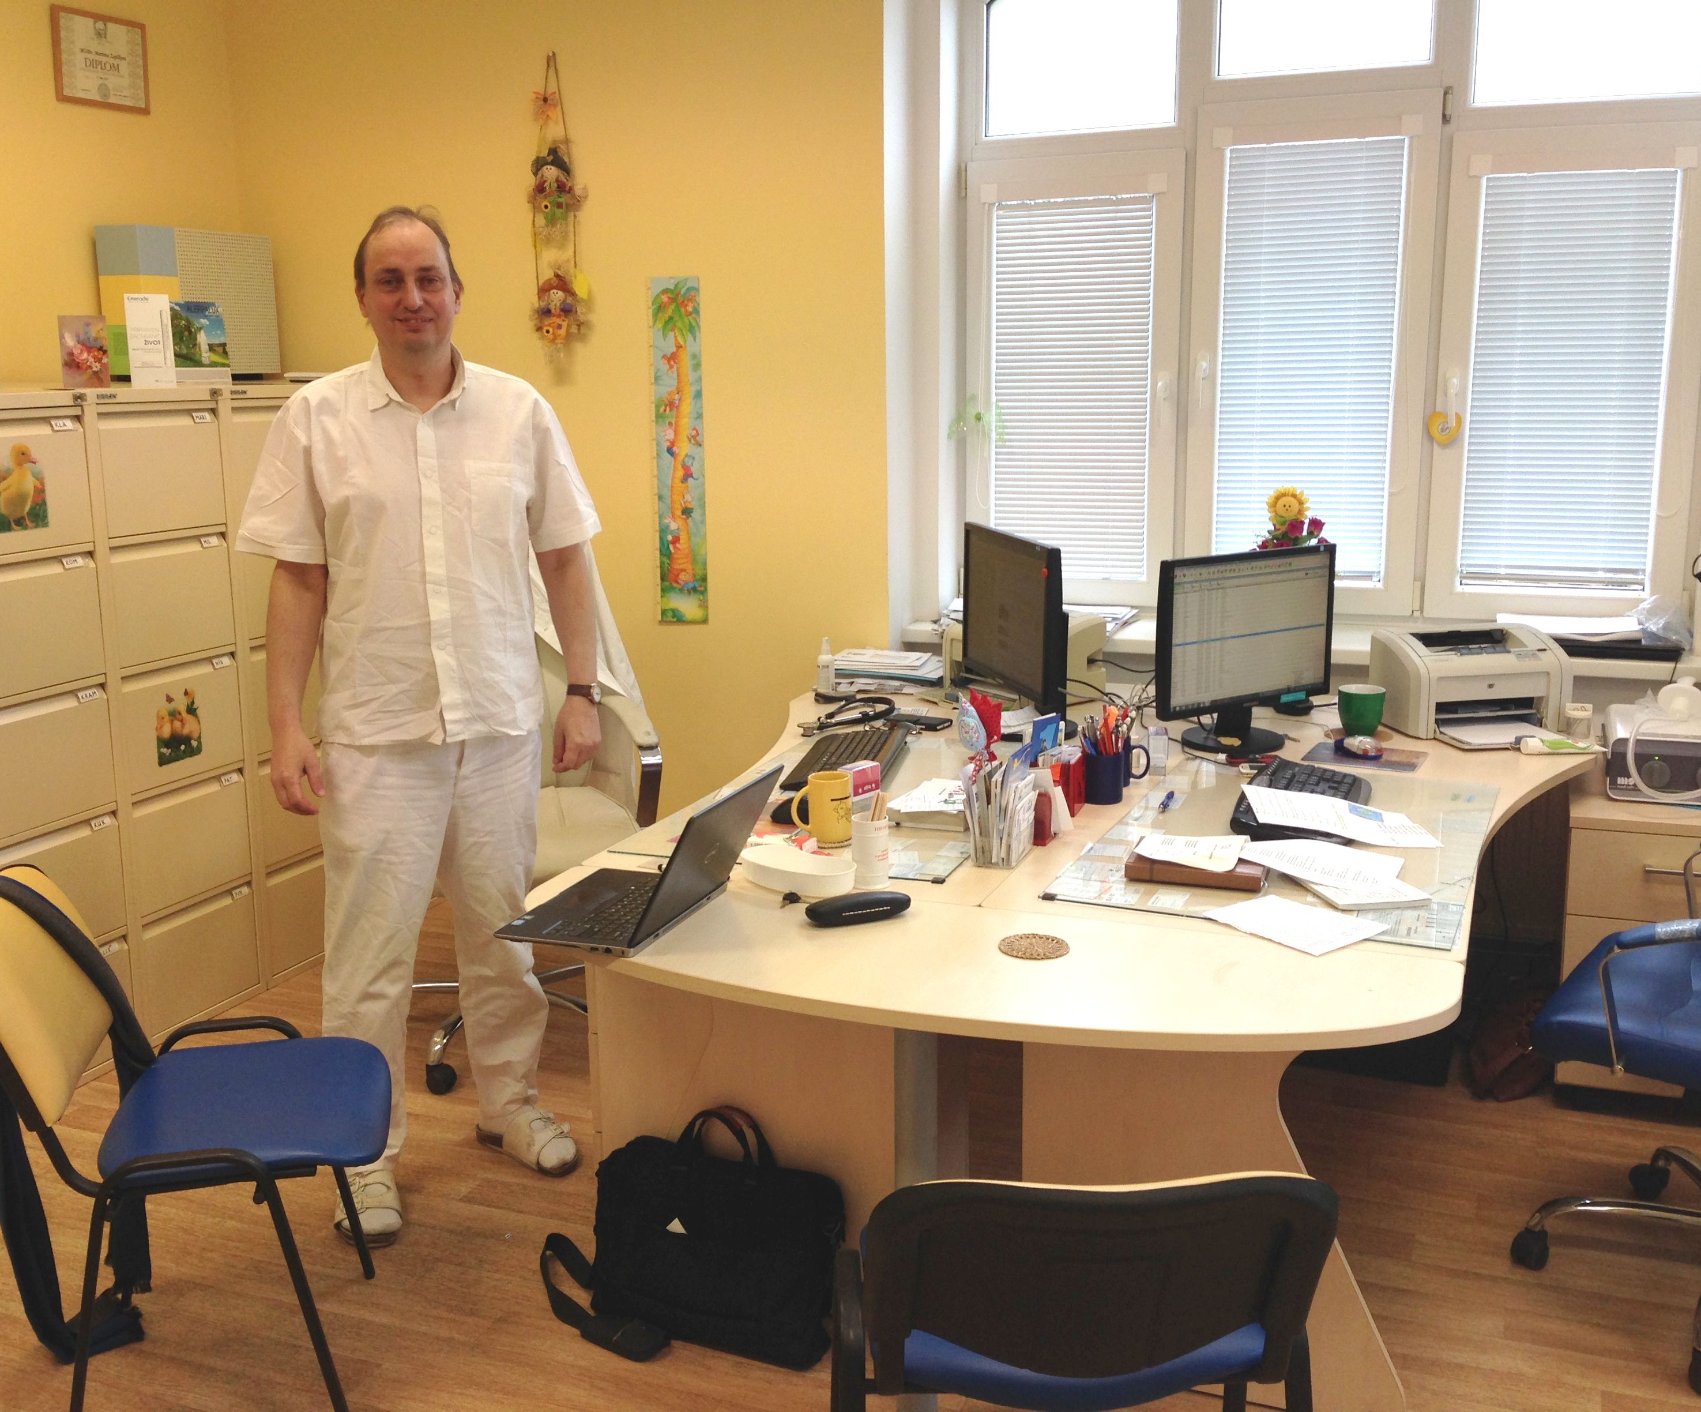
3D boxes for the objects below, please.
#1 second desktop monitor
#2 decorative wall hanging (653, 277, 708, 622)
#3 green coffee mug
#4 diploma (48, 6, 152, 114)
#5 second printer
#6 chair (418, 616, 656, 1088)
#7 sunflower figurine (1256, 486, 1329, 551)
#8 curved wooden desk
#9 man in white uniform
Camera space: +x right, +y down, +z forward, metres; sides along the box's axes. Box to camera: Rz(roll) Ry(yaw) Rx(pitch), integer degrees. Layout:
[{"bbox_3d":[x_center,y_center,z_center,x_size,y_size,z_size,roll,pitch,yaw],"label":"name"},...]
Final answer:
[{"bbox_3d":[0.824,-0.122,3.812,0.507,0.412,0.210,-8,13,-33],"label":"second desktop monitor"},{"bbox_3d":[-0.466,-0.683,4.854,0.148,0.925,0.010,3,12,20],"label":"decorative wall hanging"},{"bbox_3d":[1.129,0.006,3.943,0.105,0.105,0.110,-1,11,0],"label":"green coffee mug"},{"bbox_3d":[-1.954,-1.691,4.711,0.020,0.233,0.335,3,12,20],"label":"diploma"},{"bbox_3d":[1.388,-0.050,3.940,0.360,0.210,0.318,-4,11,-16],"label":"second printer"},{"bbox_3d":[-0.800,0.195,4.147,0.660,1.180,0.680,-3,11,-14],"label":"chair"},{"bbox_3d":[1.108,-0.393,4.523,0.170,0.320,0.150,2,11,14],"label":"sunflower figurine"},{"bbox_3d":[0.448,0.546,3.413,1.840,0.741,2.260,3,12,20],"label":"curved wooden desk"},{"bbox_3d":[-0.783,0.025,3.331,0.650,1.820,0.420,-3,11,-14],"label":"man in white uniform"}]

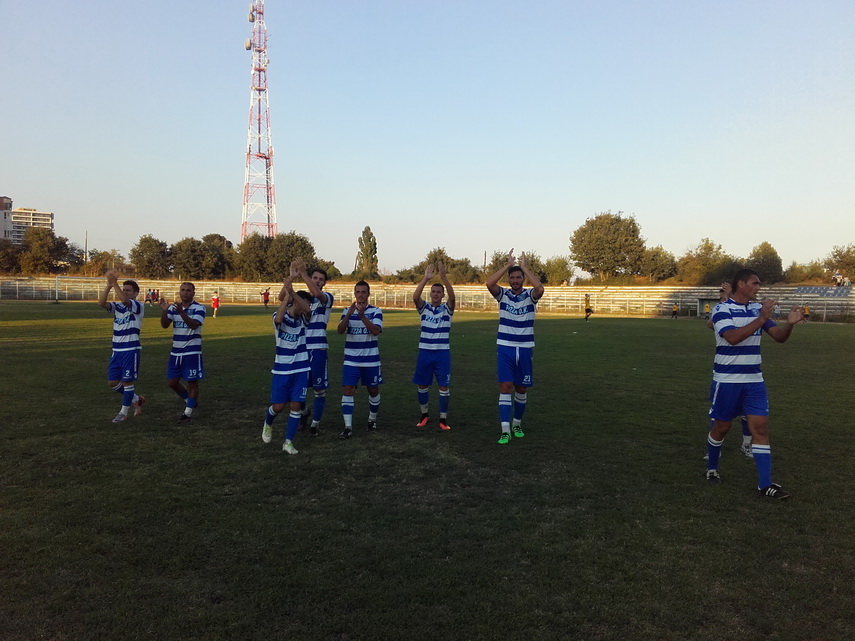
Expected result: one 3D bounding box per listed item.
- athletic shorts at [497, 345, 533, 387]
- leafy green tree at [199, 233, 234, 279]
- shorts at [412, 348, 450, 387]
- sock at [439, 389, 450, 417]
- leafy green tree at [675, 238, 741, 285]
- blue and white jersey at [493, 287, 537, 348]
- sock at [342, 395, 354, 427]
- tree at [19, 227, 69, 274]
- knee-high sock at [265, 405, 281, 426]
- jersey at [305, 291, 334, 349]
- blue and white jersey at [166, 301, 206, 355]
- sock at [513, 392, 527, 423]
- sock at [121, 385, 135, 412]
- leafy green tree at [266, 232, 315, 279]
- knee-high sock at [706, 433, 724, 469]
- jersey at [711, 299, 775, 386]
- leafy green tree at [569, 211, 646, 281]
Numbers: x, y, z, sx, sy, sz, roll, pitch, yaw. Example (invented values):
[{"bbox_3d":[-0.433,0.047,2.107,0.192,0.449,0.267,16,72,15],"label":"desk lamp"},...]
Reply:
[{"bbox_3d":[0.931,0.476,8.100,0.400,0.450,0.300,1,2,-2],"label":"athletic shorts"},{"bbox_3d":[-29.694,-9.169,108.000,5.200,6.800,5.200,1,2,0],"label":"leafy green tree"},{"bbox_3d":[0.053,0.553,9.100,0.440,0.460,0.300,1,2,3],"label":"shorts"},{"bbox_3d":[0.204,0.987,9.100,0.125,0.340,0.140,1,2,-6],"label":"sock"},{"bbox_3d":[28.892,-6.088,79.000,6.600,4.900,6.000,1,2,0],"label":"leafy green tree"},{"bbox_3d":[0.952,-0.032,8.100,0.440,0.630,0.300,1,2,0],"label":"blue and white jersey"},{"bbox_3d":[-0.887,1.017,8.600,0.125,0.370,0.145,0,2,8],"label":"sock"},{"bbox_3d":[-49.154,-8.896,98.000,6.400,6.272,6.080,0,2,-27],"label":"tree"},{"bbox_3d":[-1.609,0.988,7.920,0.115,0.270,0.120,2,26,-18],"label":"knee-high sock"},{"bbox_3d":[-1.232,0.000,8.500,0.440,0.660,0.320,1,2,14],"label":"jersey"},{"bbox_3d":[-3.050,0.101,9.650,0.480,0.660,0.320,1,2,2],"label":"blue and white jersey"},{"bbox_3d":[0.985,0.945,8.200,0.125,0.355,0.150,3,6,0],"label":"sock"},{"bbox_3d":[-3.699,0.975,9.450,0.130,0.350,0.150,4,-3,23],"label":"sock"},{"bbox_3d":[-19.540,-9.267,110.000,7.200,6.800,6.600,1,2,0],"label":"leafy green tree"},{"bbox_3d":[2.497,1.147,6.650,0.125,0.320,0.130,-4,15,-37],"label":"knee-high sock"},{"bbox_3d":[2.683,0.170,6.500,0.520,0.700,0.360,0,2,-17],"label":"jersey"},{"bbox_3d":[19.514,-8.131,83.000,8.300,7.700,8.000,1,2,0],"label":"leafy green tree"}]

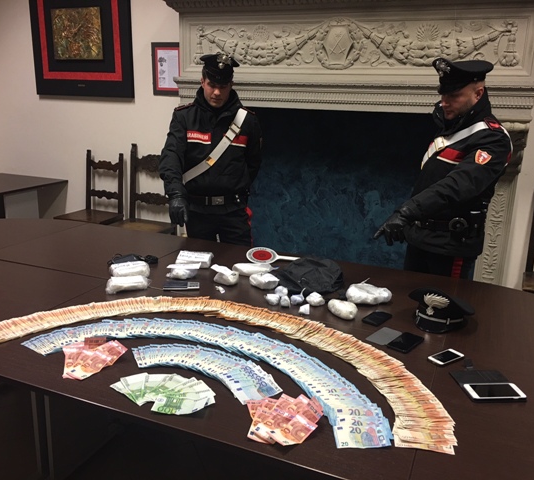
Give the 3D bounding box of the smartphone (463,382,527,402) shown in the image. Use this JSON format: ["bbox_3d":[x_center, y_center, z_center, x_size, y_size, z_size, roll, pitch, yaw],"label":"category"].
[{"bbox_3d":[0.672,0.451,1.582,0.158,0.013,0.079,0,15,-6],"label":"smartphone"}]

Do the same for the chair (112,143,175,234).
[{"bbox_3d":[-1.072,-0.202,4.505,0.500,1.130,0.440,8,17,22],"label":"chair"}]

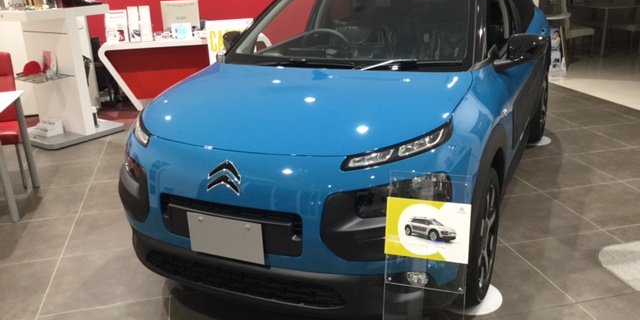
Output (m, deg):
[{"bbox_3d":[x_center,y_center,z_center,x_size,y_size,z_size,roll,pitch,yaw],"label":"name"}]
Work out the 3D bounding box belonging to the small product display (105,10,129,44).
[{"bbox_3d":[-2.193,-1.435,6.192,0.220,0.335,0.100,-6,19,-12],"label":"small product display"}]

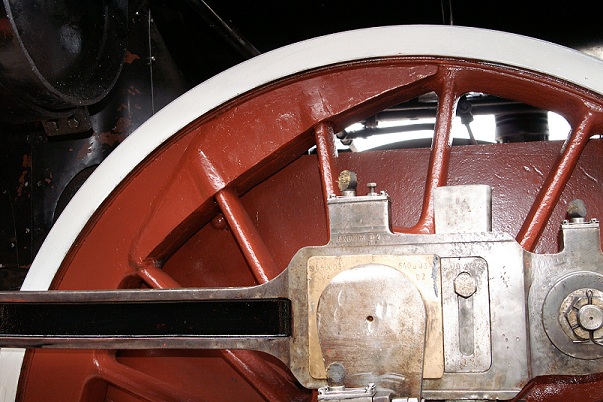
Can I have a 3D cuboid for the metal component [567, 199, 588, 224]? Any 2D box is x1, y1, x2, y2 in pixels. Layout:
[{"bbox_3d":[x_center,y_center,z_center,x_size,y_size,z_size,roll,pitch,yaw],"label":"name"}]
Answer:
[{"bbox_3d":[0.485,0.017,1.237,0.034,0.041,0.032,-3,-5,27],"label":"metal component"}]

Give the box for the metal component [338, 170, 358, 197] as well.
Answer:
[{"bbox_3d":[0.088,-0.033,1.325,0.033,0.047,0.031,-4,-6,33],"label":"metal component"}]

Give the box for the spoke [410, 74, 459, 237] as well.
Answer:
[{"bbox_3d":[0.279,-0.102,1.421,0.047,0.337,0.056,8,-12,12],"label":"spoke"}]

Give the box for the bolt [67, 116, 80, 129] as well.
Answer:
[{"bbox_3d":[-0.586,-0.202,1.810,0.031,0.031,0.022,-1,-5,0],"label":"bolt"}]

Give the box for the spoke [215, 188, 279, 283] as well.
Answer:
[{"bbox_3d":[-0.116,0.078,1.503,0.038,0.247,0.055,-32,-17,8],"label":"spoke"}]

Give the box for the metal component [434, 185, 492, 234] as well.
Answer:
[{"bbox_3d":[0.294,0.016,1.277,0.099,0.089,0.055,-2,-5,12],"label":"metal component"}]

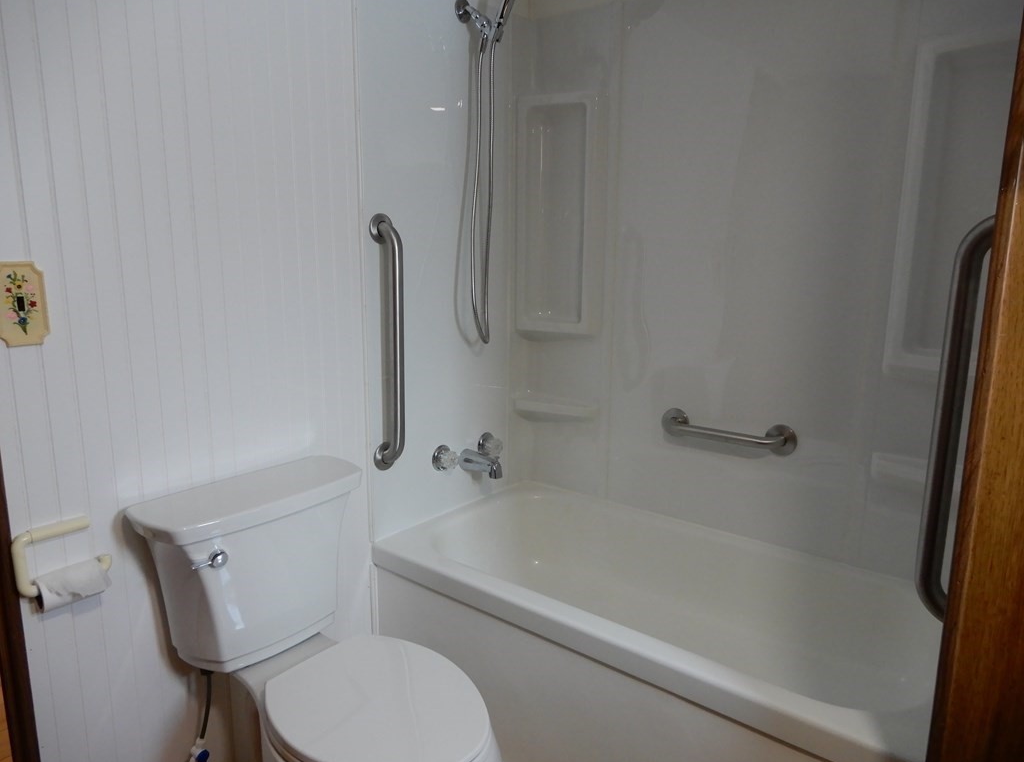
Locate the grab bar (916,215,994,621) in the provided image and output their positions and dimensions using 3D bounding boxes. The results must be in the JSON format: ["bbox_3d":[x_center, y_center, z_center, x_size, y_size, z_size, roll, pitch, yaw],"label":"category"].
[{"bbox_3d":[0.673,0.071,1.057,0.075,0.692,0.080,9,13,38],"label":"grab bar"}]

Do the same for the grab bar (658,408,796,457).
[{"bbox_3d":[0.570,0.144,1.938,0.388,0.084,0.073,9,13,38],"label":"grab bar"}]

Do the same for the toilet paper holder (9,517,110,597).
[{"bbox_3d":[-0.839,0.324,1.330,0.038,0.122,0.160,9,13,38],"label":"toilet paper holder"}]

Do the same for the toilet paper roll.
[{"bbox_3d":[-0.825,0.385,1.339,0.060,0.060,0.110,9,13,38],"label":"toilet paper roll"}]

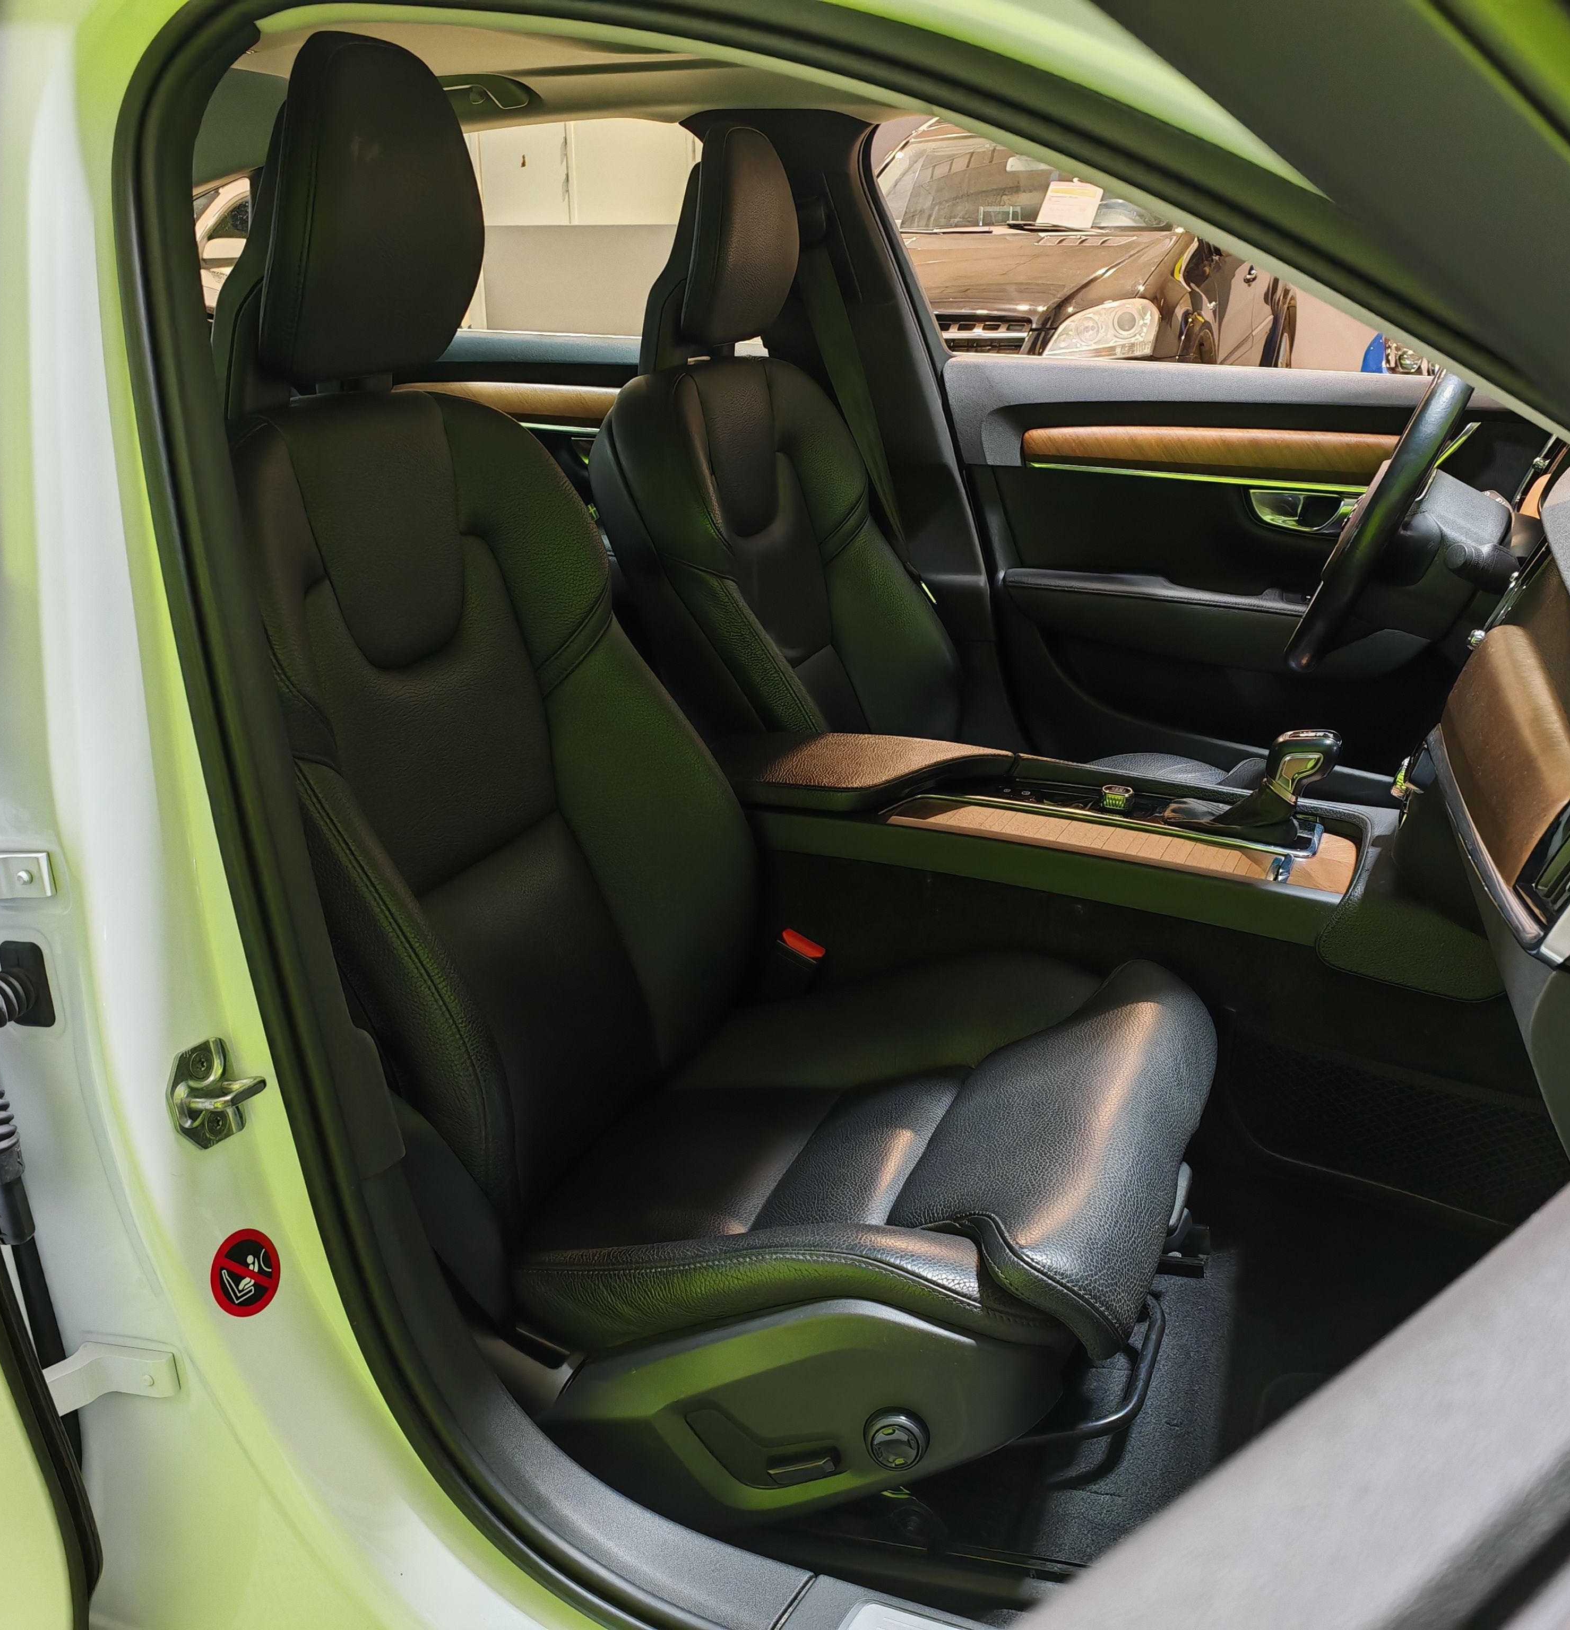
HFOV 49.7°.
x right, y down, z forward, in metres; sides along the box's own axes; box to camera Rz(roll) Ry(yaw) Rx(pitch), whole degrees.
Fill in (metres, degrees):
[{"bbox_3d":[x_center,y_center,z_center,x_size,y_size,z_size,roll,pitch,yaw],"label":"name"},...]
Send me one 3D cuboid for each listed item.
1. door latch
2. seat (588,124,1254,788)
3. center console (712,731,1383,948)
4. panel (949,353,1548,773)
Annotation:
[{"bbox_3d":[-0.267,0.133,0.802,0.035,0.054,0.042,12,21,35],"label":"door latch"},{"bbox_3d":[0.176,-0.277,1.865,0.700,0.910,0.530,6,18,18],"label":"seat"},{"bbox_3d":[0.174,0.002,1.542,0.710,0.155,0.250,6,18,18],"label":"center console"},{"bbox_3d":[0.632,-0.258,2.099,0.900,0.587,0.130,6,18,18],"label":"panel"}]

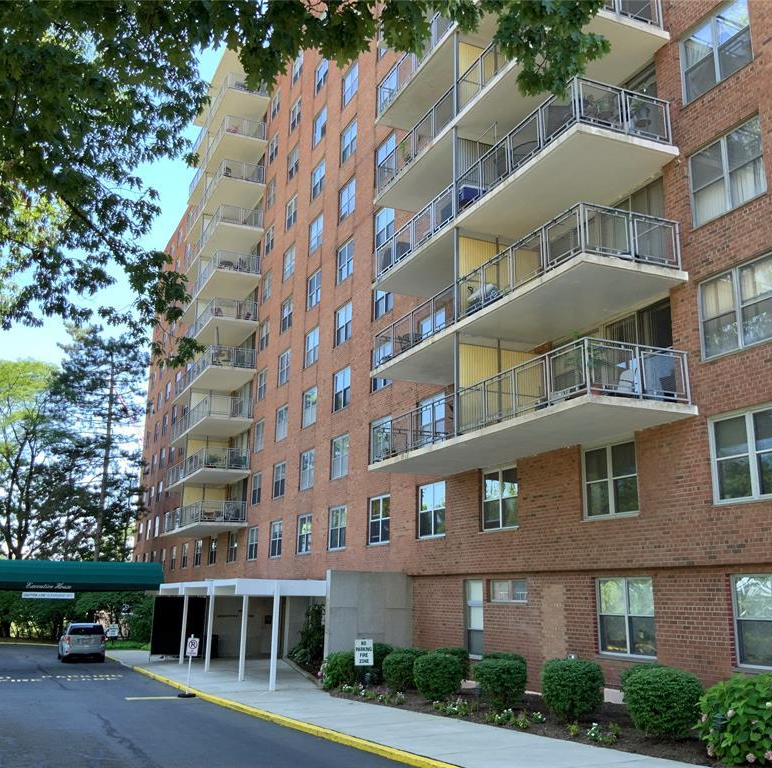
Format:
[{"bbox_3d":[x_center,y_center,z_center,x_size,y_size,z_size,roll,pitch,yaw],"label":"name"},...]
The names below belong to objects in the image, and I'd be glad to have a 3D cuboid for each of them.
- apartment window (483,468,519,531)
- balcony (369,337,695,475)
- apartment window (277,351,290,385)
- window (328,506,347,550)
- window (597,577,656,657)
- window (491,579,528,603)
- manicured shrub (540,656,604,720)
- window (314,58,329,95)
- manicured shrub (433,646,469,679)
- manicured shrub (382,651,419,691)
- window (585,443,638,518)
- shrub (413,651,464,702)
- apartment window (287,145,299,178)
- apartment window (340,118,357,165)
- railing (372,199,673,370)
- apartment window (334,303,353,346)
[{"bbox_3d":[2.920,2.939,21.711,0.140,1.510,1.710,7,-15,-24],"label":"apartment window"},{"bbox_3d":[2.664,0.795,19.750,2.350,1.030,9.590,7,-15,-23],"label":"balcony"},{"bbox_3d":[-4.743,-0.720,40.213,0.130,1.502,1.657,7,-15,-23],"label":"apartment window"},{"bbox_3d":[-1.743,5.380,31.985,0.150,1.560,1.660,7,-15,-24],"label":"window"},{"bbox_3d":[4.979,4.823,17.804,0.150,1.556,1.797,7,-15,-24],"label":"window"},{"bbox_3d":[3.078,5.212,21.520,0.150,0.550,1.710,7,-15,-23],"label":"window"},{"bbox_3d":[3.058,5.009,14.069,1.000,0.962,1.000,1,-14,0],"label":"manicured shrub"},{"bbox_3d":[-2.964,-14.402,40.342,0.150,1.560,1.660,7,-15,-24],"label":"window"},{"bbox_3d":[1.608,7.137,21.384,1.020,1.020,1.020,1,-14,0],"label":"manicured shrub"},{"bbox_3d":[0.423,7.373,22.000,1.000,0.930,1.000,1,-14,0],"label":"manicured shrub"},{"bbox_3d":[4.680,2.040,17.965,0.140,1.510,1.710,7,-15,-24],"label":"window"},{"bbox_3d":[1.094,6.127,17.988,1.016,0.940,1.016,1,-14,0],"label":"shrub"},{"bbox_3d":[-4.593,-11.033,42.977,0.150,1.560,1.660,7,-15,-24],"label":"apartment window"},{"bbox_3d":[-1.499,-9.982,35.465,0.130,1.502,1.657,7,-15,-23],"label":"apartment window"},{"bbox_3d":[2.717,-1.745,20.572,2.350,1.023,9.572,7,-15,-23],"label":"railing"},{"bbox_3d":[-1.609,-2.333,33.738,0.140,1.500,1.720,7,-15,-24],"label":"apartment window"}]

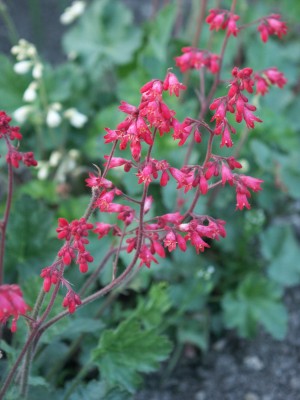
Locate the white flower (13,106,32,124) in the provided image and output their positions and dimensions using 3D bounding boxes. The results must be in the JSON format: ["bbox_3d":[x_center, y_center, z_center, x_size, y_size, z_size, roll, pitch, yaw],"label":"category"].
[{"bbox_3d":[-0.078,-0.052,0.880,0.012,0.011,0.009,0,32,0],"label":"white flower"}]

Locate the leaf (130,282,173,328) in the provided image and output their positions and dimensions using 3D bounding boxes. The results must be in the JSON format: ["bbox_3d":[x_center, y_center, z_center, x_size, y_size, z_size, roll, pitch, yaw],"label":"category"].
[{"bbox_3d":[0.001,0.059,0.785,0.024,0.019,0.022,0,32,0],"label":"leaf"}]

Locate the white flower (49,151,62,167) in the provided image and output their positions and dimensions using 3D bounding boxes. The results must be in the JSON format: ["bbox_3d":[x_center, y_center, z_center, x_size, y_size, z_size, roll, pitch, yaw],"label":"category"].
[{"bbox_3d":[-0.060,-0.026,0.900,0.007,0.010,0.007,0,32,0],"label":"white flower"}]

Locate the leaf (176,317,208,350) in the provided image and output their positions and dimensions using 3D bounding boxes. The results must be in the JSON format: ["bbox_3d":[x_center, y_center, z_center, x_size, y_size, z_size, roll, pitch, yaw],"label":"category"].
[{"bbox_3d":[0.026,0.080,0.850,0.020,0.015,0.017,0,32,0],"label":"leaf"}]

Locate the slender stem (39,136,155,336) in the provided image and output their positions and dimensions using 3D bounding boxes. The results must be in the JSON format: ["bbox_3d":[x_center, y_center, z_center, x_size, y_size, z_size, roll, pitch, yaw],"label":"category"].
[{"bbox_3d":[-0.026,0.018,0.700,0.057,0.096,0.035,0,32,0],"label":"slender stem"}]

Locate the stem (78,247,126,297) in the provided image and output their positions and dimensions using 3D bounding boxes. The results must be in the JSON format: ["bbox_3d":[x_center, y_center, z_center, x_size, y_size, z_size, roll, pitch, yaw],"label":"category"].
[{"bbox_3d":[-0.024,0.037,0.730,0.025,0.026,0.014,0,32,0],"label":"stem"}]

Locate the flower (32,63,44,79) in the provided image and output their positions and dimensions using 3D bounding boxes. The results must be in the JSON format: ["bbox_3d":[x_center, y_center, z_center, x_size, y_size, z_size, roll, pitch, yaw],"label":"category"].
[{"bbox_3d":[-0.069,-0.080,0.880,0.007,0.010,0.007,0,32,0],"label":"flower"}]

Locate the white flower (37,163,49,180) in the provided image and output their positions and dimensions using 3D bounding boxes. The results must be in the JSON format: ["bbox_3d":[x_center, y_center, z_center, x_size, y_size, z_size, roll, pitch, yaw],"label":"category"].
[{"bbox_3d":[-0.067,-0.017,0.890,0.007,0.010,0.007,0,32,0],"label":"white flower"}]

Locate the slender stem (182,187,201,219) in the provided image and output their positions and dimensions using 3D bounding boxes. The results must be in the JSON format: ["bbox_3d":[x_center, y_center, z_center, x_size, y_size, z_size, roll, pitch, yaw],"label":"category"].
[{"bbox_3d":[0.021,0.001,0.705,0.008,0.015,0.006,0,32,0],"label":"slender stem"}]

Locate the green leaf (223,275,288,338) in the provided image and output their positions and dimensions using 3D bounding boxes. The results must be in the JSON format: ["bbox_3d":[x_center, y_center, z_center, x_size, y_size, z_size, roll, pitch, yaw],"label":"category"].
[{"bbox_3d":[0.064,0.064,0.860,0.040,0.022,0.036,0,32,0],"label":"green leaf"}]

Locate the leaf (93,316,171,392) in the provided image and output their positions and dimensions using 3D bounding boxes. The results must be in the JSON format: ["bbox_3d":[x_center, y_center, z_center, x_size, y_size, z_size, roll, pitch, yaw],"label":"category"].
[{"bbox_3d":[-0.009,0.083,0.760,0.043,0.025,0.036,0,32,0],"label":"leaf"}]

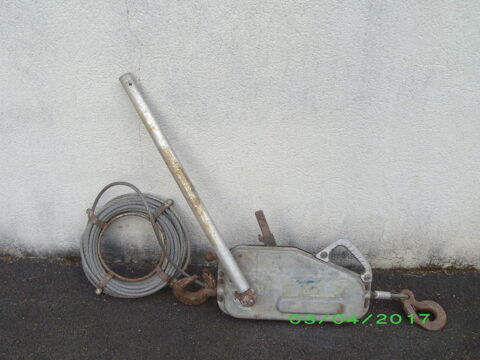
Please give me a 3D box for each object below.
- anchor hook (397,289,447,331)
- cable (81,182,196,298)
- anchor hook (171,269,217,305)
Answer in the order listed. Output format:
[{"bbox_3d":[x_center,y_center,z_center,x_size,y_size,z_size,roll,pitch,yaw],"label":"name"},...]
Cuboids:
[{"bbox_3d":[0.504,0.355,1.375,0.083,0.038,0.148,-43,65,-4],"label":"anchor hook"},{"bbox_3d":[-0.310,0.182,1.505,0.330,0.340,0.075,1,-4,1],"label":"cable"},{"bbox_3d":[-0.132,0.310,1.445,0.130,0.095,0.040,2,-18,4],"label":"anchor hook"}]

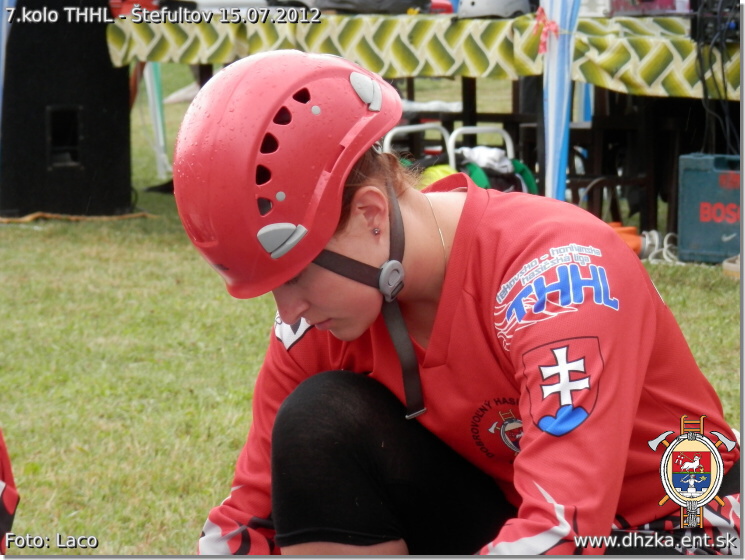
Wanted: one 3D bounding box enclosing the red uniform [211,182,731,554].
[{"bbox_3d":[0.105,0.125,4.600,0.570,0.490,0.480,-4,6,-39],"label":"red uniform"}]

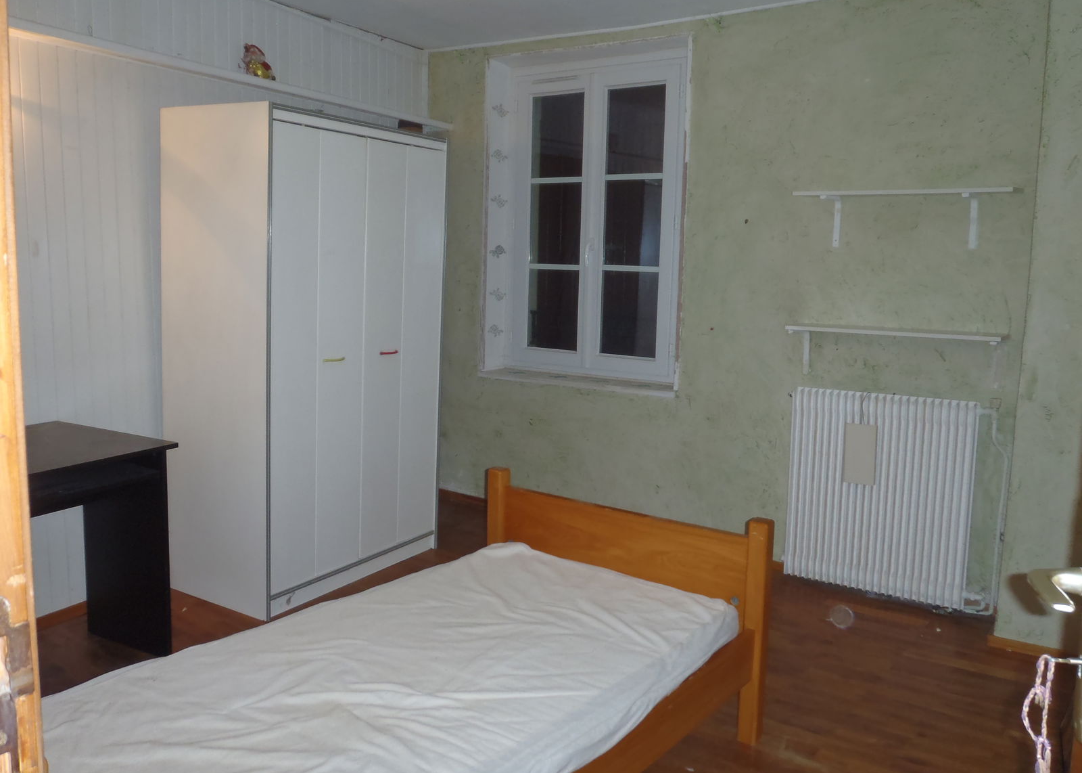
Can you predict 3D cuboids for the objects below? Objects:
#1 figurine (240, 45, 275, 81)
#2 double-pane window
[{"bbox_3d":[-1.177,-1.331,3.623,0.140,0.155,0.105,-3,10,-31],"label":"figurine"},{"bbox_3d":[0.278,-0.849,4.538,0.997,1.580,0.082,6,9,30],"label":"double-pane window"}]

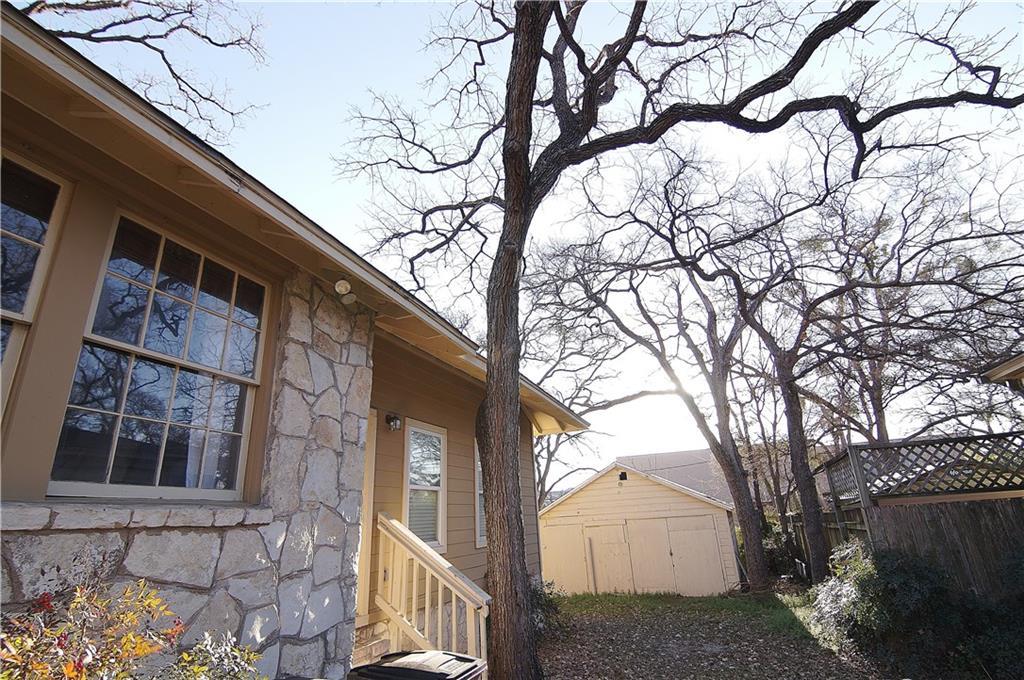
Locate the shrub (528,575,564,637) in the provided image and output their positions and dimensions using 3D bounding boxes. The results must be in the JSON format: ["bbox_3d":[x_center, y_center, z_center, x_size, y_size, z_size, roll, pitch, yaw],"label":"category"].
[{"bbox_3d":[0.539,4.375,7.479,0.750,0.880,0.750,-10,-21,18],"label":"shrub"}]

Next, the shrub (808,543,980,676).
[{"bbox_3d":[4.750,3.200,5.750,1.550,1.300,1.500,-10,-21,18],"label":"shrub"}]

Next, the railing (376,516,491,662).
[{"bbox_3d":[-0.804,2.570,4.435,1.360,1.680,0.140,-10,-21,18],"label":"railing"}]

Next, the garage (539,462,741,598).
[{"bbox_3d":[4.201,6.266,15.715,6.000,3.550,6.100,-10,-21,18],"label":"garage"}]

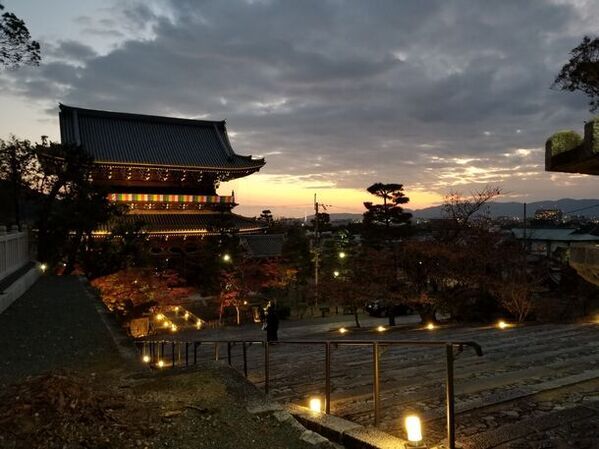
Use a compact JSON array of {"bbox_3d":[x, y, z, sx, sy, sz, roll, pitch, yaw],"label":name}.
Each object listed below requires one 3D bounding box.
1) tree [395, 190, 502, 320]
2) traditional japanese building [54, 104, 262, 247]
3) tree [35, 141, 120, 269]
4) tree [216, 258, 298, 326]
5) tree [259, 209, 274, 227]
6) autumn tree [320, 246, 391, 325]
[{"bbox_3d":[8.837,1.767,26.500,6.245,8.012,5.800,0,1,0],"label":"tree"},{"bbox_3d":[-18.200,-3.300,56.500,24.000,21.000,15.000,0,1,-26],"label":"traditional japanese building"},{"bbox_3d":[-9.131,-0.823,18.500,3.537,5.265,3.500,0,1,0],"label":"tree"},{"bbox_3d":[-3.175,4.989,34.000,5.896,5.140,5.600,0,1,0],"label":"tree"},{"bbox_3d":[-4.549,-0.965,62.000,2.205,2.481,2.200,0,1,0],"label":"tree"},{"bbox_3d":[3.992,4.272,31.500,5.042,5.743,5.000,0,1,0],"label":"autumn tree"}]

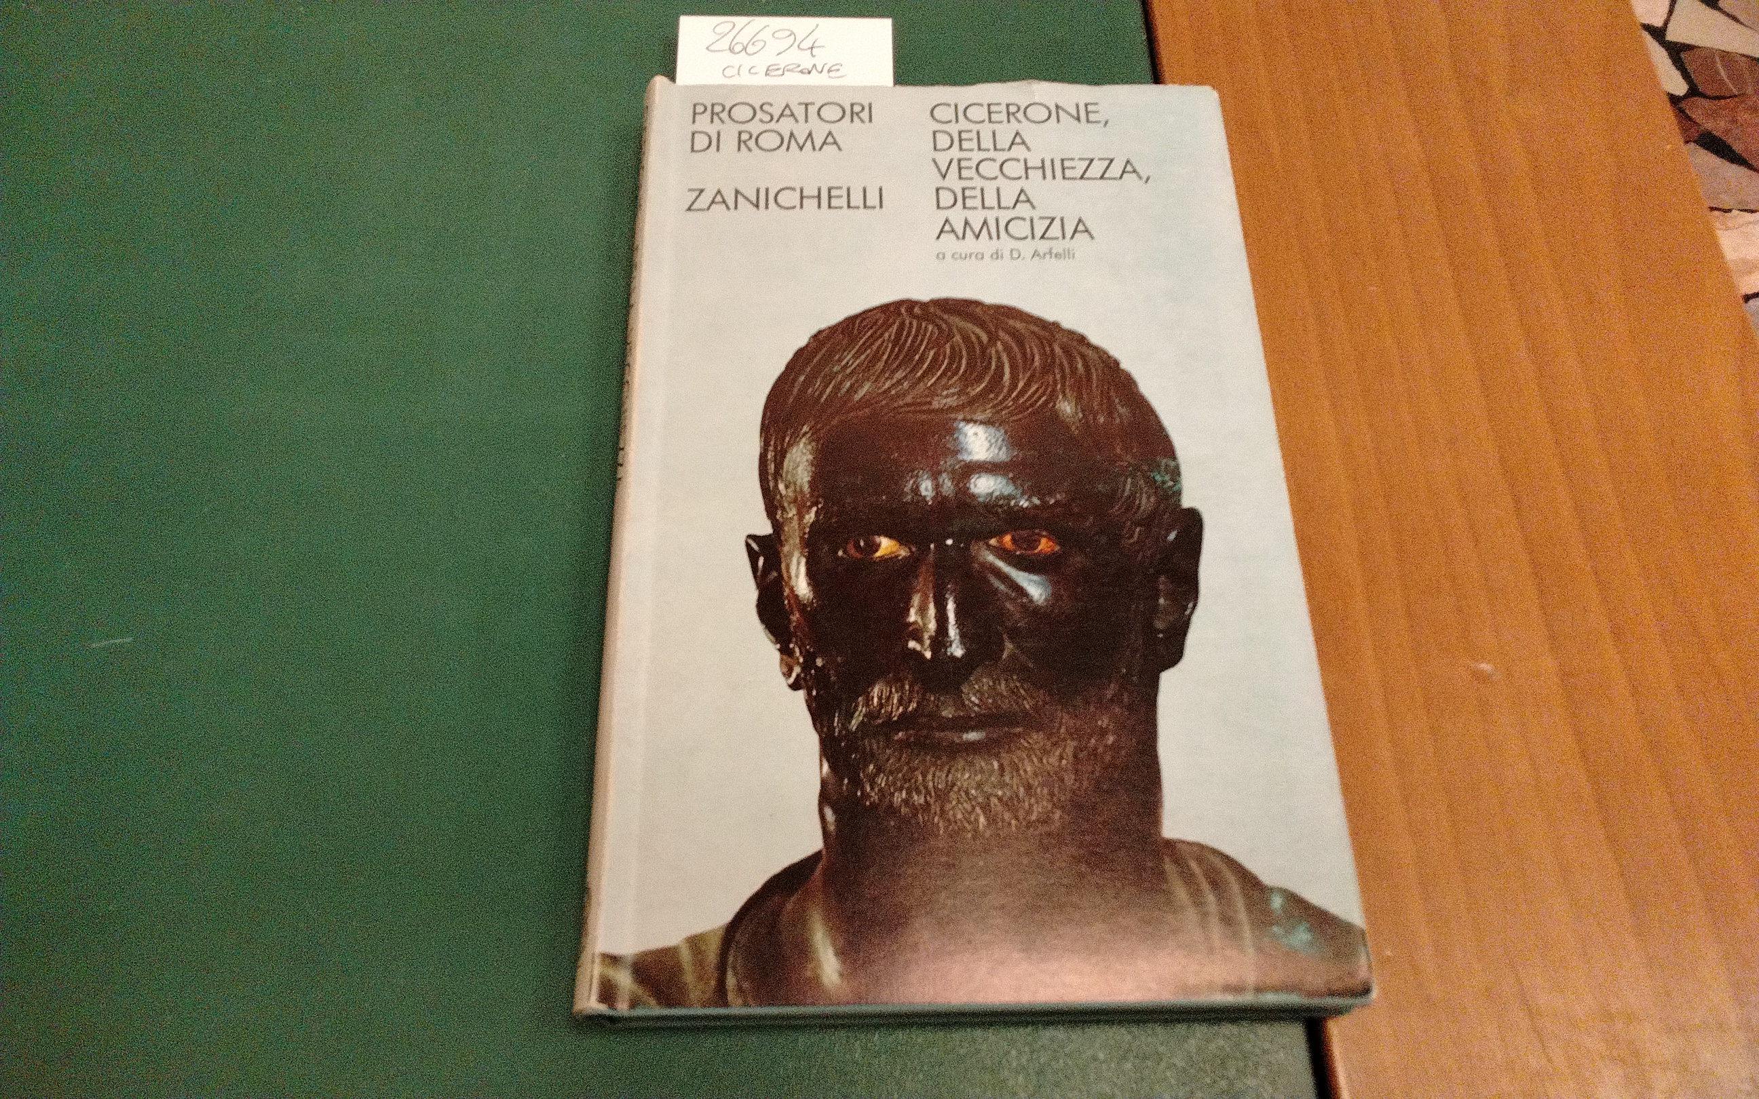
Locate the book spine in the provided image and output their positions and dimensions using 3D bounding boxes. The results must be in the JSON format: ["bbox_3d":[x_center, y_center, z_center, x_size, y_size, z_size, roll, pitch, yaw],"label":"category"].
[{"bbox_3d":[-0.047,-0.012,0.256,0.007,0.015,0.197,0,65,-1],"label":"book spine"}]

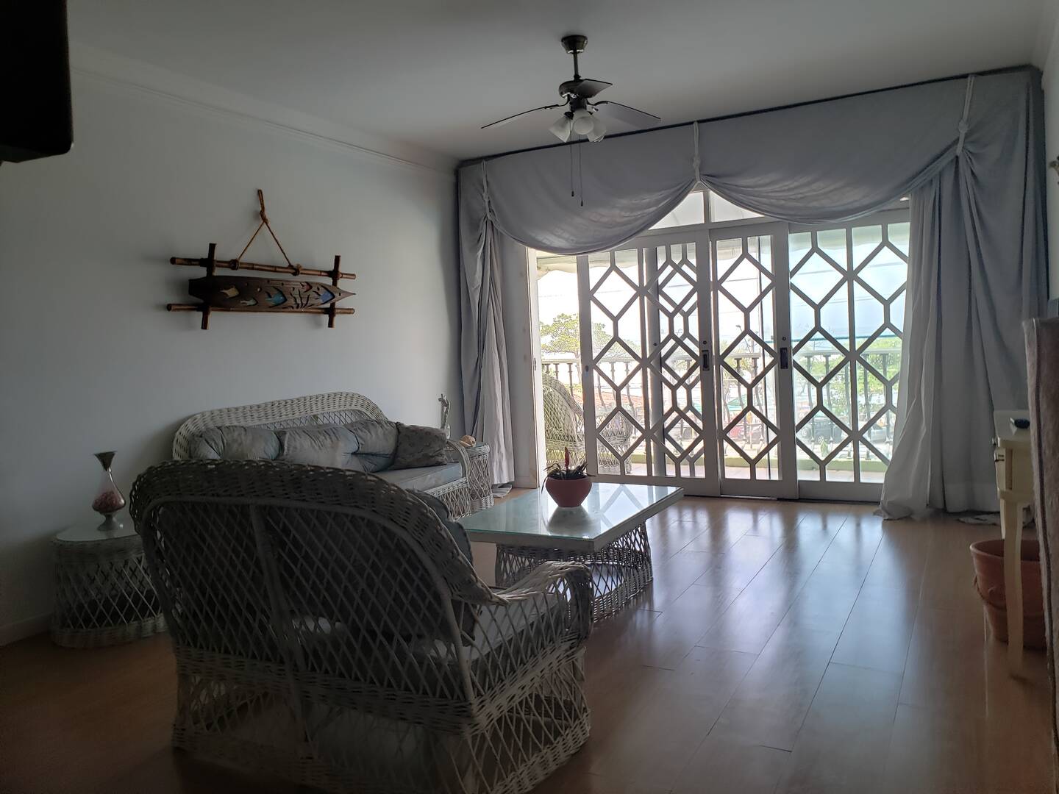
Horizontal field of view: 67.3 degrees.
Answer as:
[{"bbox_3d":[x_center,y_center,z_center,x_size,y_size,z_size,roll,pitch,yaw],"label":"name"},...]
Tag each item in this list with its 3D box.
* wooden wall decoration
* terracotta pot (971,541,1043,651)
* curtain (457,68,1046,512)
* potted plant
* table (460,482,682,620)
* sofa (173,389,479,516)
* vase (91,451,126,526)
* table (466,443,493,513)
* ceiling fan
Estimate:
[{"bbox_3d":[-1.619,-0.875,5.068,0.077,0.870,1.549,-1,5,29],"label":"wooden wall decoration"},{"bbox_3d":[1.943,0.776,3.130,0.353,0.358,0.353,-1,5,29],"label":"terracotta pot"},{"bbox_3d":[1.270,-0.617,5.887,4.326,2.803,0.333,-1,5,29],"label":"curtain"},{"bbox_3d":[0.192,0.397,3.995,0.234,0.291,0.234,-3,4,0],"label":"potted plant"},{"bbox_3d":[0.216,0.762,3.990,0.800,0.440,1.171,-1,5,29],"label":"table"},{"bbox_3d":[-1.258,0.495,4.991,0.755,0.980,2.086,-1,5,29],"label":"sofa"},{"bbox_3d":[-2.115,0.461,3.980,0.166,0.384,0.166,-1,5,29],"label":"vase"},{"bbox_3d":[-0.585,0.629,6.247,0.589,0.461,0.589,-1,5,29],"label":"table"},{"bbox_3d":[0.226,-1.585,4.134,1.011,0.538,1.011,-1,5,29],"label":"ceiling fan"}]

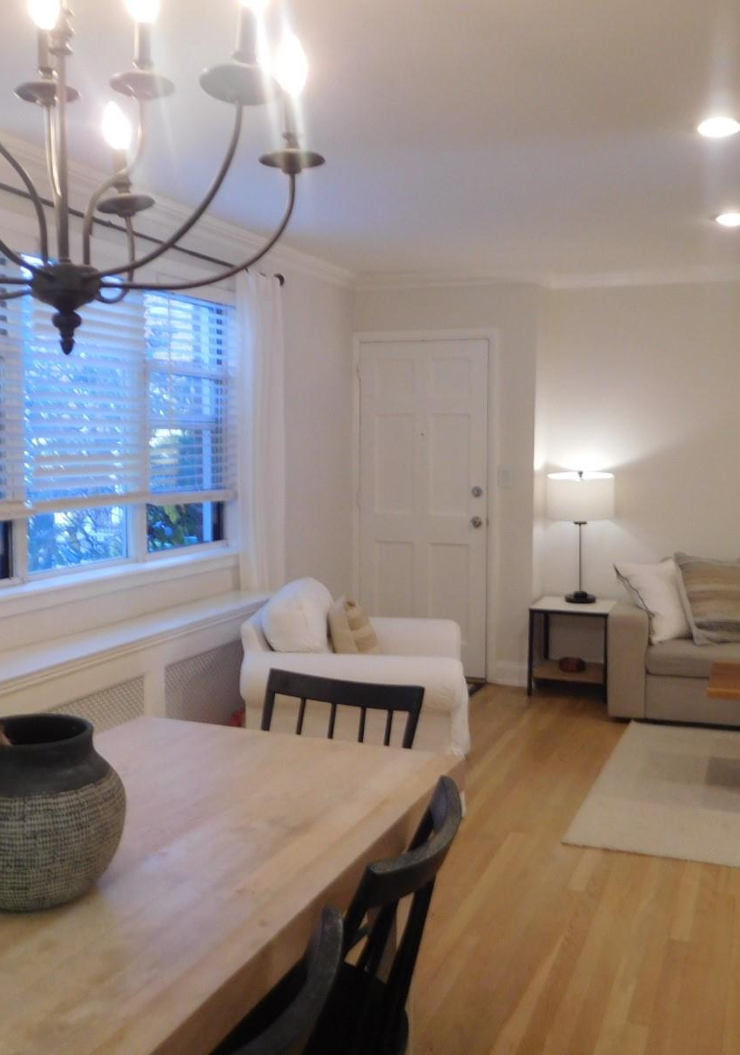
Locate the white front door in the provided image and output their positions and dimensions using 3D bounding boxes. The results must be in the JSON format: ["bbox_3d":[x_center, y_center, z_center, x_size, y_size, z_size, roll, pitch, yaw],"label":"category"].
[{"bbox_3d":[0.321,-0.102,6.158,0.820,2.030,0.060,2,5,23],"label":"white front door"}]

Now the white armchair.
[{"bbox_3d":[-0.002,0.621,4.382,0.900,0.880,1.050,1,5,7],"label":"white armchair"}]

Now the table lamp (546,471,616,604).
[{"bbox_3d":[1.220,0.054,5.879,0.395,0.761,0.395,2,5,23],"label":"table lamp"}]

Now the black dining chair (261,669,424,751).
[{"bbox_3d":[-0.150,0.810,2.393,0.460,0.830,0.520,2,5,23],"label":"black dining chair"}]

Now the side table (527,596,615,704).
[{"bbox_3d":[1.175,0.692,5.846,0.440,0.504,0.420,2,5,23],"label":"side table"}]

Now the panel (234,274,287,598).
[{"bbox_3d":[-0.535,-0.477,4.976,0.110,1.610,0.360,2,5,23],"label":"panel"}]

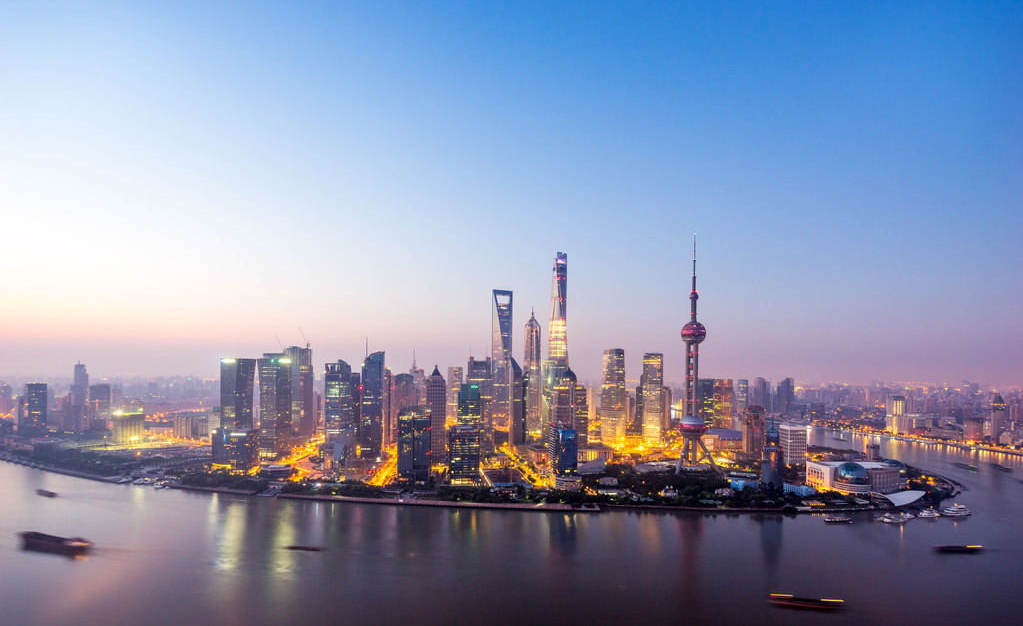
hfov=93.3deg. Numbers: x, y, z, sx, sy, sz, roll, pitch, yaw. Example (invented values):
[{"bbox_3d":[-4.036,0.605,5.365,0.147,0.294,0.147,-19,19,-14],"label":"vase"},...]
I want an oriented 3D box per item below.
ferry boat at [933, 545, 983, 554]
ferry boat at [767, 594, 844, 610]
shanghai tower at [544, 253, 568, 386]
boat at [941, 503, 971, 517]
[{"bbox_3d":[499.580,263.930,541.420,47.000,6.500,9.000,0,-7,1],"label":"ferry boat"},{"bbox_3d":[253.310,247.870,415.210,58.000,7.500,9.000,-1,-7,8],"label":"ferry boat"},{"bbox_3d":[166.770,94.500,1790.000,85.000,630.000,85.000,0,-7,0],"label":"shanghai tower"},{"bbox_3d":[625.610,278.140,681.320,38.500,12.500,9.000,0,-7,0],"label":"boat"}]

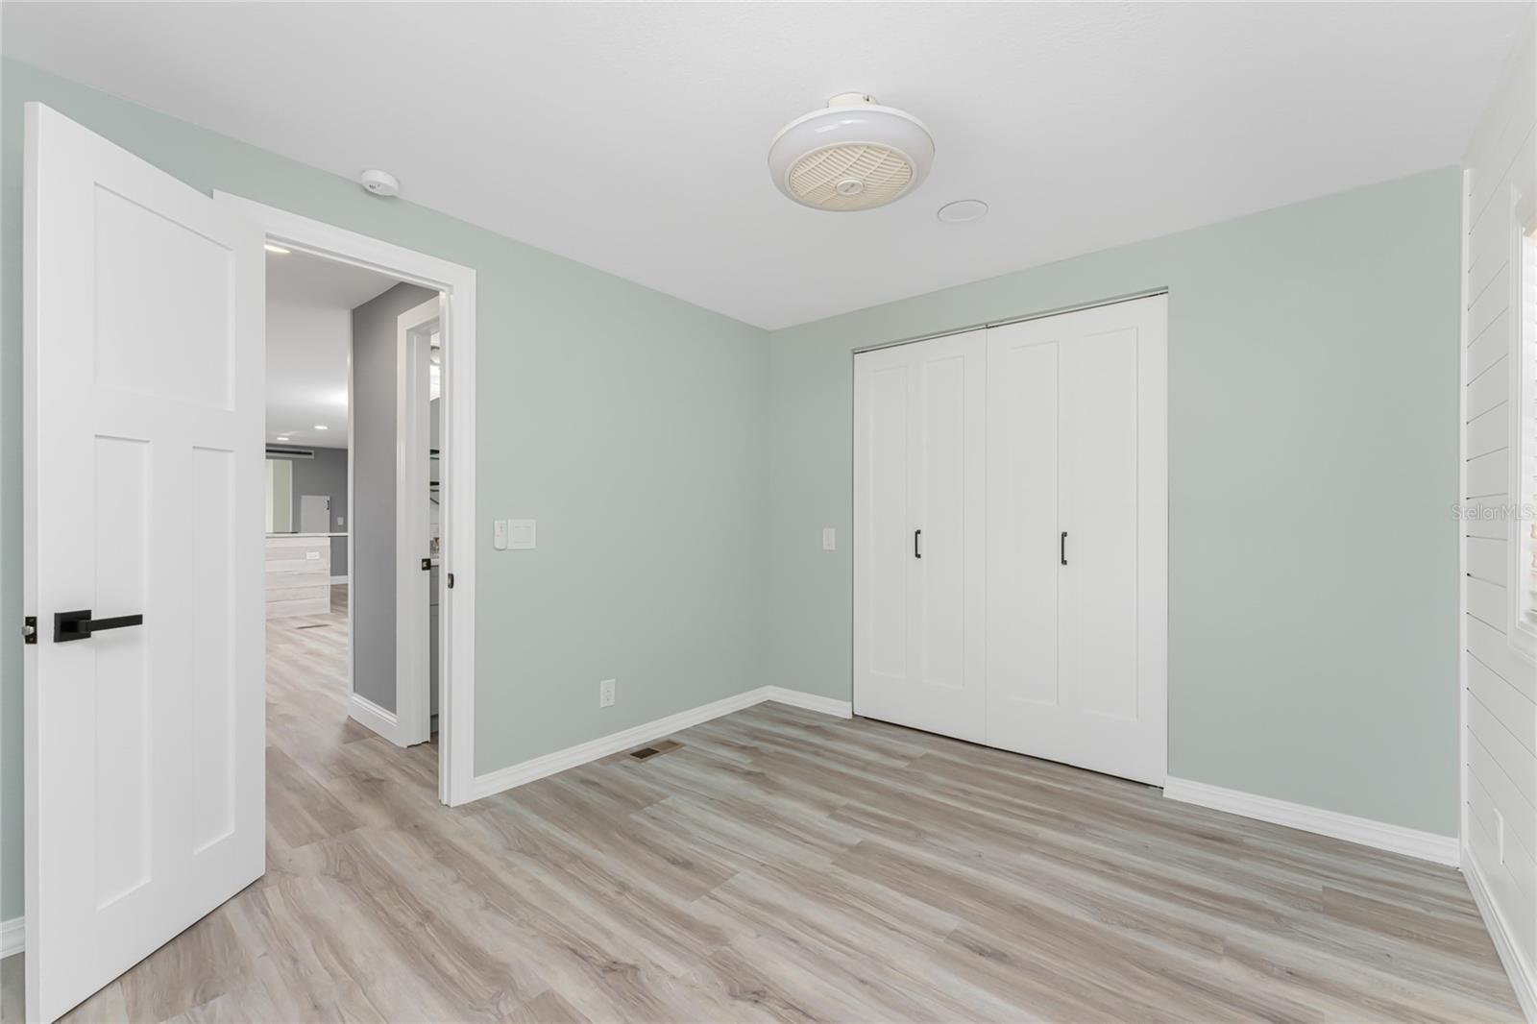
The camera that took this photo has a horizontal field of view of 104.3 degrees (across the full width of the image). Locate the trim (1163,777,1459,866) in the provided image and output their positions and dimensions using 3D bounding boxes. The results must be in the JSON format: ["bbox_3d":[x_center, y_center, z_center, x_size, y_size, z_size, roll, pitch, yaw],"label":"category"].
[{"bbox_3d":[1.964,1.136,2.227,0.820,0.092,0.015,0,0,38],"label":"trim"}]

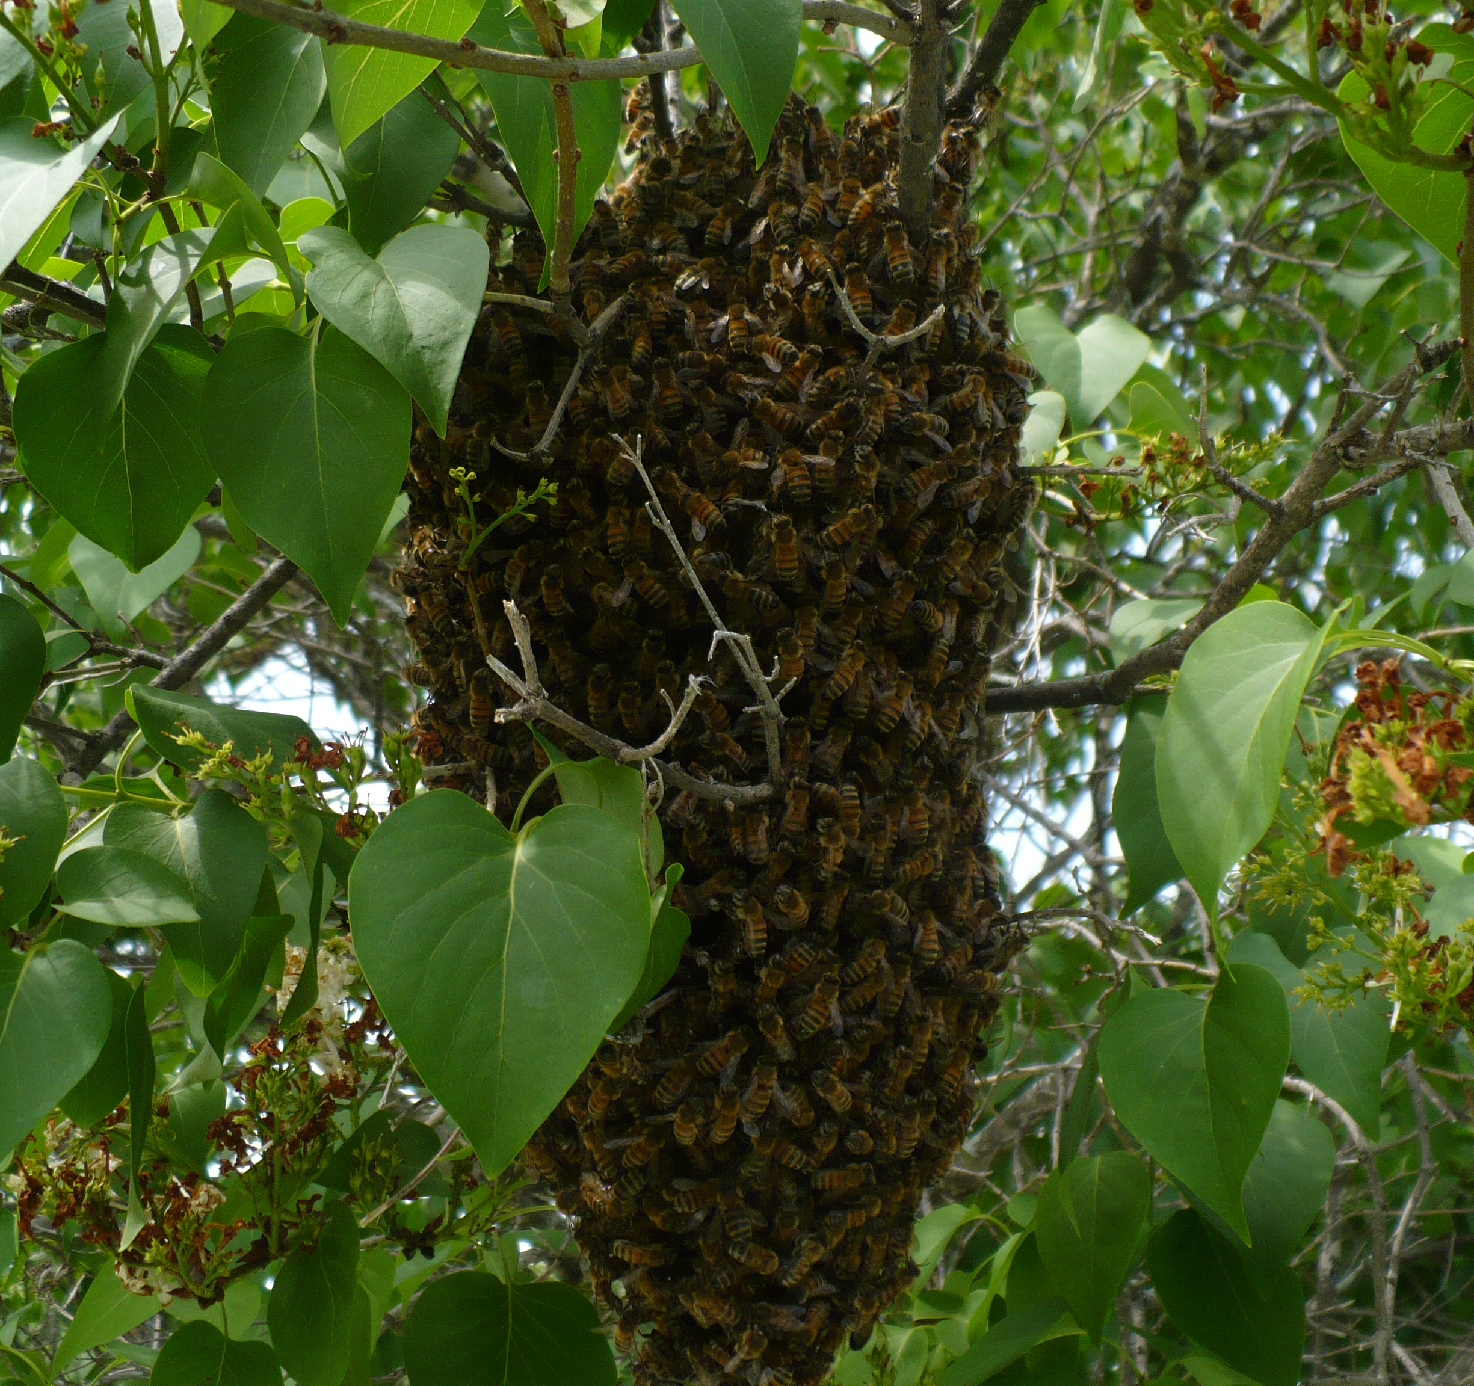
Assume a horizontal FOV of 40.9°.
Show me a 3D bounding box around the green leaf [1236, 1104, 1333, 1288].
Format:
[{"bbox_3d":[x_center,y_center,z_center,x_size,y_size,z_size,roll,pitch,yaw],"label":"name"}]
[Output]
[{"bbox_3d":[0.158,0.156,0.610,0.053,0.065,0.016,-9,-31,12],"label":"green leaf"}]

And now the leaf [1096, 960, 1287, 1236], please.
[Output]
[{"bbox_3d":[0.106,0.094,0.455,0.042,0.062,0.016,-7,-15,4],"label":"leaf"}]

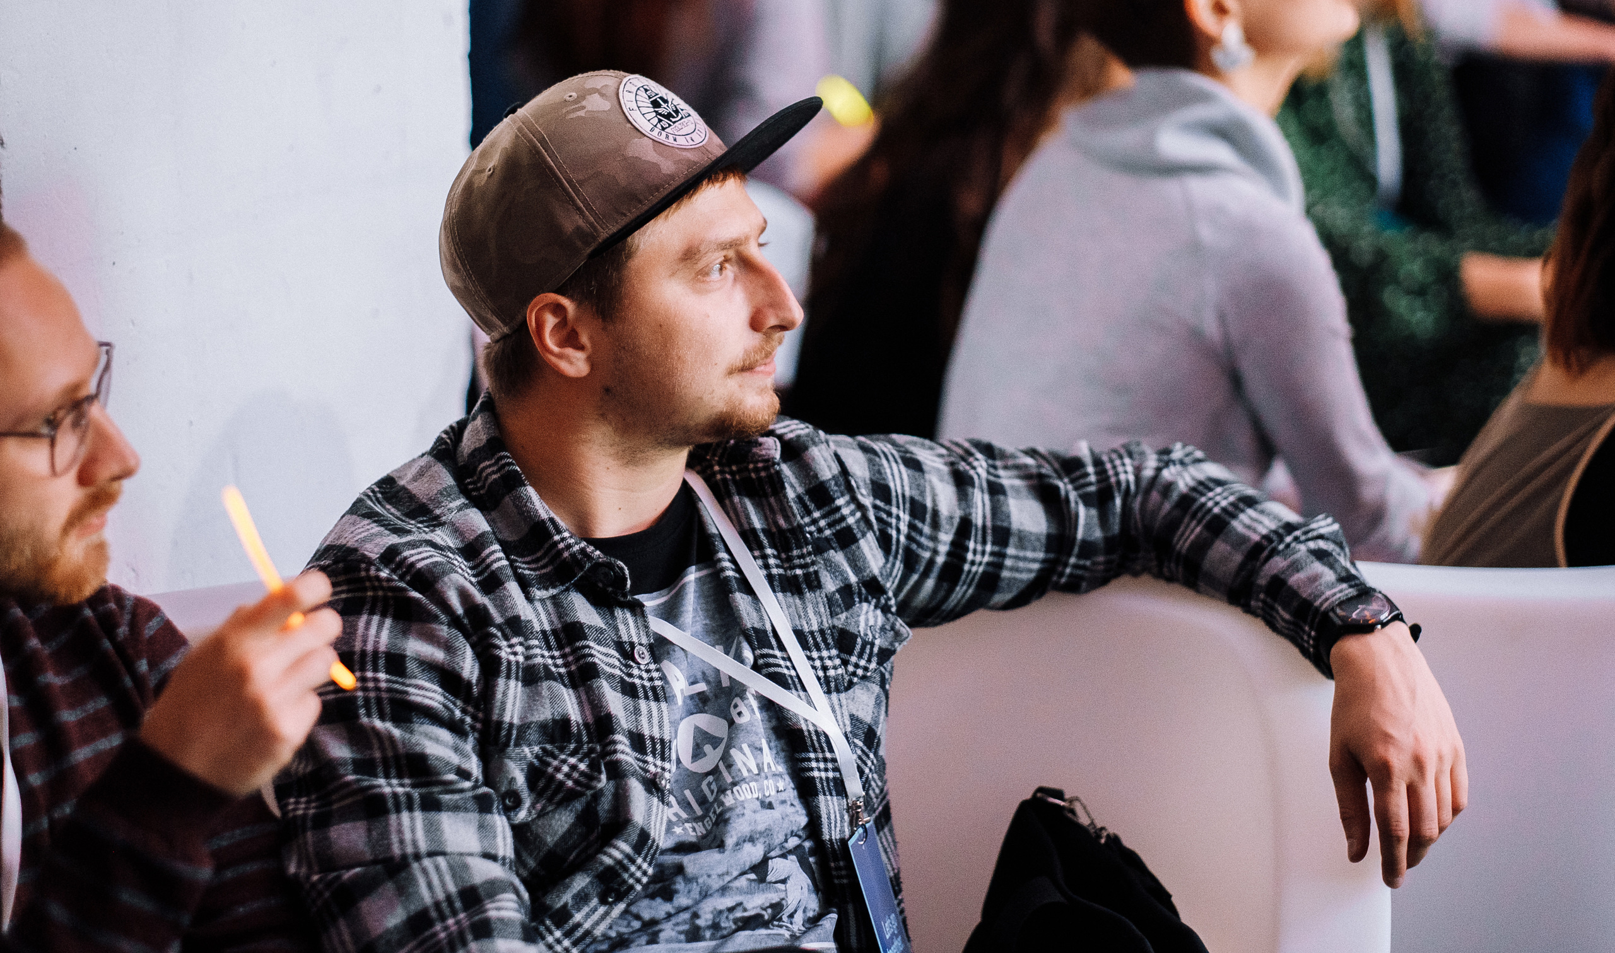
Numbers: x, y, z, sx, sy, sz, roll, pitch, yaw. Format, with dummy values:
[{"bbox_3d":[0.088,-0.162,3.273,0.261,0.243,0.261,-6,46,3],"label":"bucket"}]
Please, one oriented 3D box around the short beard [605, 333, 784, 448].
[{"bbox_3d":[-0.064,-0.059,2.570,0.100,0.087,0.128,-6,3,23],"label":"short beard"}]

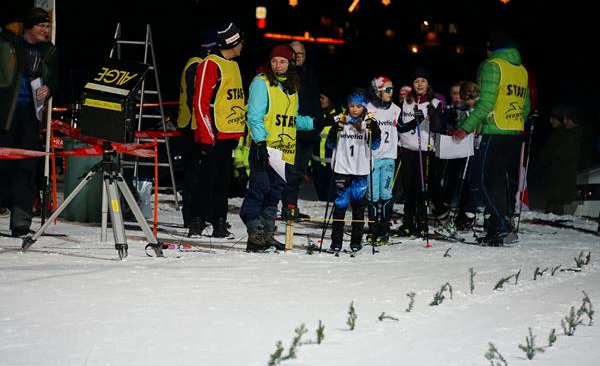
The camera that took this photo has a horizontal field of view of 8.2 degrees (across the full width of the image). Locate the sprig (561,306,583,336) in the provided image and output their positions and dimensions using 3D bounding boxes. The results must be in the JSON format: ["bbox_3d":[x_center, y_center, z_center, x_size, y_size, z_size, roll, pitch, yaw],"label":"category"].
[{"bbox_3d":[1.551,0.785,23.800,0.126,0.172,0.110,0,2,0],"label":"sprig"}]

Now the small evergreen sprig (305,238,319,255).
[{"bbox_3d":[0.094,0.518,34.000,0.115,0.150,0.100,1,1,0],"label":"small evergreen sprig"}]

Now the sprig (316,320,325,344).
[{"bbox_3d":[0.111,0.806,22.600,0.045,0.130,0.045,1,1,0],"label":"sprig"}]

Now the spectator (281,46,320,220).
[{"bbox_3d":[-0.015,-0.515,41.300,0.530,1.770,0.360,0,2,14],"label":"spectator"}]

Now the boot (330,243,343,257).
[{"bbox_3d":[0.301,0.553,34.400,0.100,0.140,0.250,1,1,-5],"label":"boot"}]

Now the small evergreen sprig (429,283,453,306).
[{"bbox_3d":[0.900,0.715,26.700,0.155,0.140,0.090,1,1,0],"label":"small evergreen sprig"}]

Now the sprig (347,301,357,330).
[{"bbox_3d":[0.315,0.804,25.200,0.062,0.172,0.062,1,2,0],"label":"sprig"}]

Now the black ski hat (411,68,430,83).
[{"bbox_3d":[1.067,-0.952,36.900,0.185,0.145,0.210,1,1,6],"label":"black ski hat"}]

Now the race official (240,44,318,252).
[{"bbox_3d":[-0.173,-0.291,35.100,0.560,1.740,0.460,0,2,-34],"label":"race official"}]

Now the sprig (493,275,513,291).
[{"bbox_3d":[1.393,0.690,28.600,0.140,0.110,0.090,0,2,0],"label":"sprig"}]

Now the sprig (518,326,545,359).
[{"bbox_3d":[1.217,0.844,21.900,0.137,0.170,0.120,0,2,0],"label":"sprig"}]

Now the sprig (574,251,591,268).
[{"bbox_3d":[2.204,0.599,32.500,0.125,0.125,0.110,1,2,0],"label":"sprig"}]

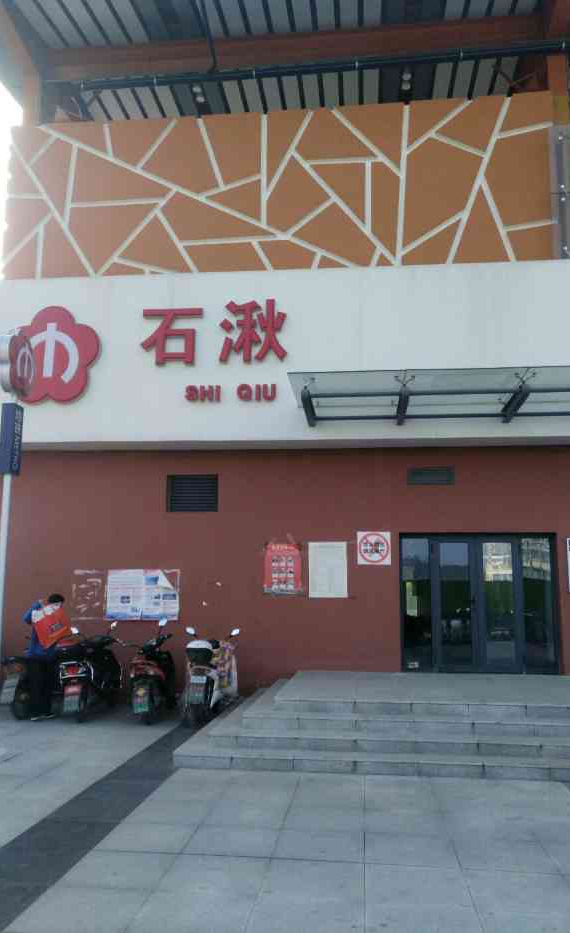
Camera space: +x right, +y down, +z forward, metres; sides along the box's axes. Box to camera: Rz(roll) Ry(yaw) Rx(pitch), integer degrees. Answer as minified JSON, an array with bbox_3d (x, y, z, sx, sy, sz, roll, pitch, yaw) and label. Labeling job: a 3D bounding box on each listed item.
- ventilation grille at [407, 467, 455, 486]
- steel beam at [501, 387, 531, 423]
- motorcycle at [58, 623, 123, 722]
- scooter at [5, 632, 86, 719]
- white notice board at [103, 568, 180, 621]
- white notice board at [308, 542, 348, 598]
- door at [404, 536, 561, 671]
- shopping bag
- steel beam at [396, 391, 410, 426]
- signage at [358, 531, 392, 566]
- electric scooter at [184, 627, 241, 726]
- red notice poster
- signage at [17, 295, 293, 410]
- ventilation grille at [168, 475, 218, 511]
[{"bbox_3d":[2.369,0.162,10.027,0.760,0.310,0.060,-1,-11,6],"label":"ventilation grille"},{"bbox_3d":[3.324,-0.900,8.845,0.130,0.170,1.250,-1,-15,7],"label":"steel beam"},{"bbox_3d":[-2.823,2.935,8.926,0.740,1.200,1.750,1,-12,-1],"label":"motorcycle"},{"bbox_3d":[-3.542,2.963,9.109,0.740,1.200,1.750,-2,-12,11],"label":"scooter"},{"bbox_3d":[-2.334,2.113,10.193,1.200,0.840,0.030,-1,-11,6],"label":"white notice board"},{"bbox_3d":[0.679,1.650,9.902,0.610,0.870,0.020,-1,-12,7],"label":"white notice board"},{"bbox_3d":[3.033,2.126,9.619,2.400,2.100,0.120,-1,-12,7],"label":"door"},{"bbox_3d":[-3.203,2.218,8.541,0.450,0.500,0.160,-21,-14,-18],"label":"shopping bag"},{"bbox_3d":[1.719,-0.875,9.015,0.130,0.170,1.250,-1,-15,7],"label":"steel beam"},{"bbox_3d":[1.420,1.303,9.890,0.520,0.510,0.020,-1,-12,7],"label":"signage"},{"bbox_3d":[-1.090,2.890,8.700,0.680,1.150,1.620,-1,-11,7],"label":"electric scooter"},{"bbox_3d":[-0.016,1.650,9.982,0.600,0.830,0.020,-1,-12,7],"label":"red notice poster"},{"bbox_3d":[-2.214,-1.860,10.207,4.550,1.750,0.120,-1,-11,6],"label":"signage"},{"bbox_3d":[-1.555,0.454,10.424,0.870,0.630,0.080,-1,-11,6],"label":"ventilation grille"}]

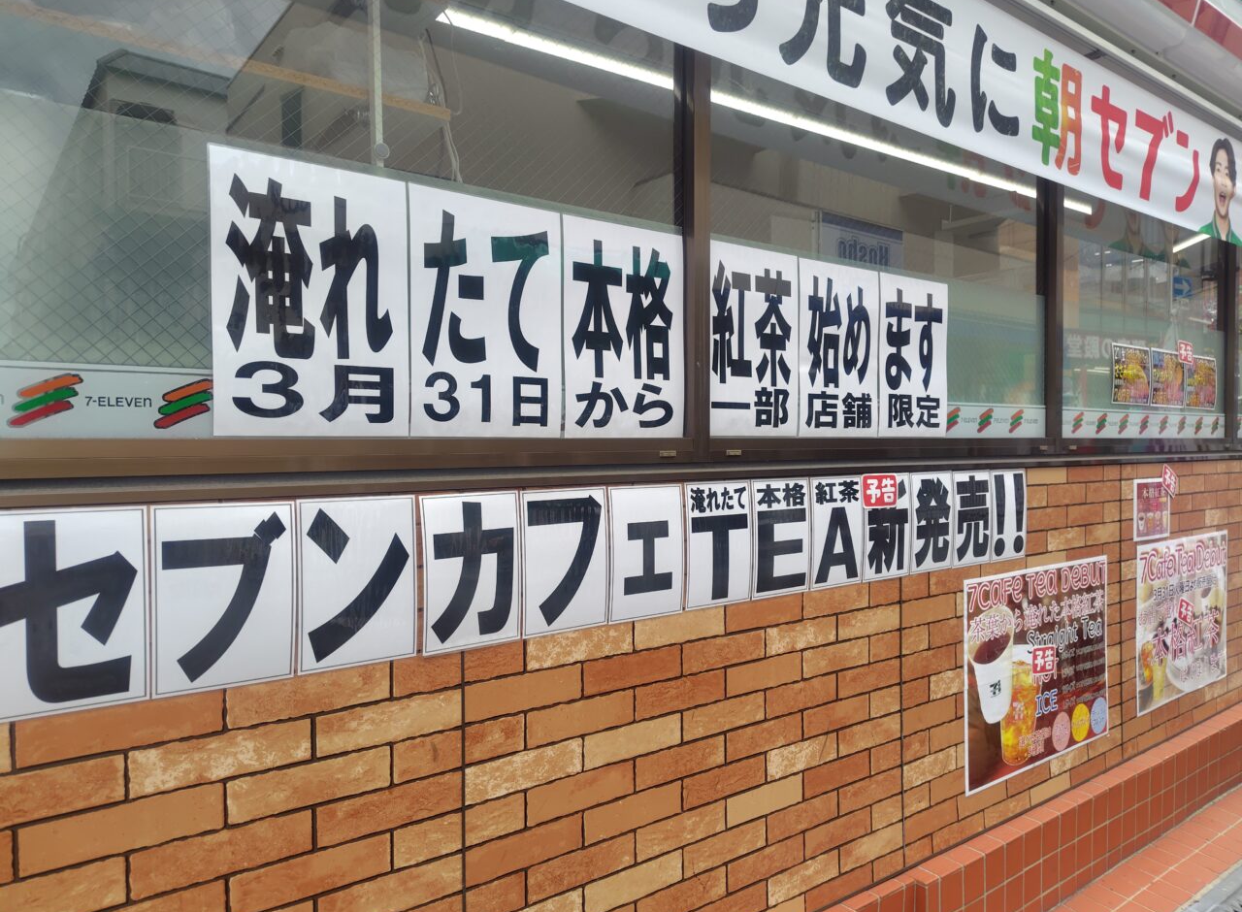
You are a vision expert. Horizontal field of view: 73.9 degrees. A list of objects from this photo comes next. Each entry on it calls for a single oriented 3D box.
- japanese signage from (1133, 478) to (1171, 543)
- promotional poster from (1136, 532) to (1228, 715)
[{"bbox_3d":[1.926,0.192,2.993,0.293,0.217,0.010,-1,1,-35],"label":"japanese signage"},{"bbox_3d":[2.166,0.616,3.165,0.815,0.604,0.010,-1,1,-35],"label":"promotional poster"}]

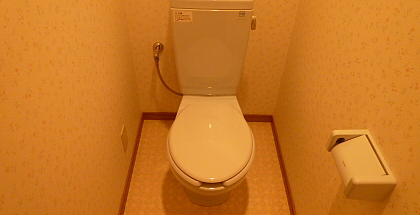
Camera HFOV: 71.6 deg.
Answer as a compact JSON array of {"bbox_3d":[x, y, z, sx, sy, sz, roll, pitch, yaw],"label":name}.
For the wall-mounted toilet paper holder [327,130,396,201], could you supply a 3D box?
[{"bbox_3d":[0.375,0.142,0.741,0.096,0.069,0.160,1,43,-1],"label":"wall-mounted toilet paper holder"}]

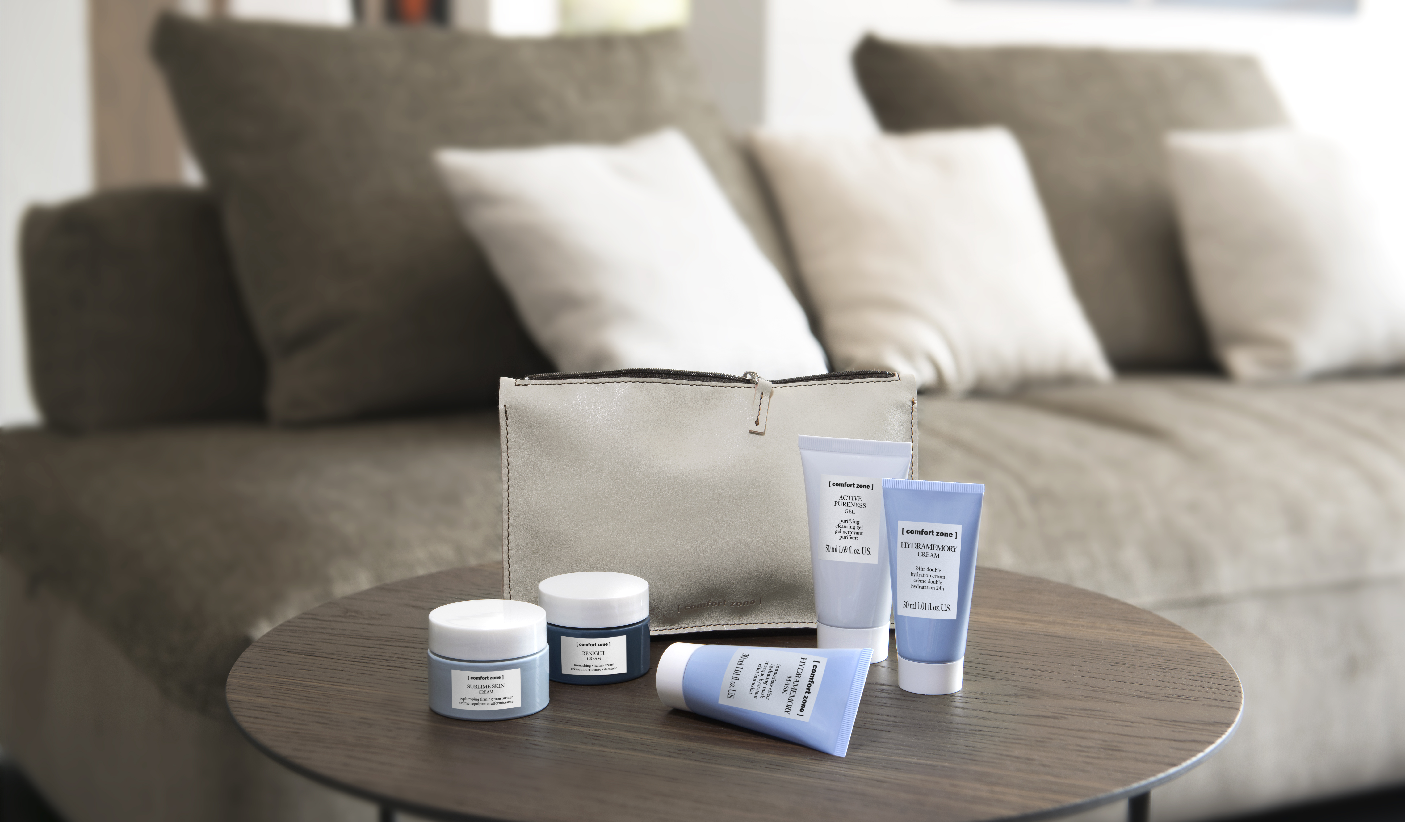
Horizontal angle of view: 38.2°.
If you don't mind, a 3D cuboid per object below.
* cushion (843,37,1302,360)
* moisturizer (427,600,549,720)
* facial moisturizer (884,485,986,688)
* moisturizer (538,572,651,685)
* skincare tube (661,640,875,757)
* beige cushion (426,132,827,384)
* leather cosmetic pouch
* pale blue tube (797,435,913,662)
[{"bbox_3d":[0.621,-0.310,3.000,0.770,0.530,0.190,-4,-21,-29],"label":"cushion"},{"bbox_3d":[-0.097,0.112,0.923,0.055,0.041,0.055,-1,9,-4],"label":"moisturizer"},{"bbox_3d":[0.107,0.081,0.946,0.048,0.097,0.030,3,9,16],"label":"facial moisturizer"},{"bbox_3d":[-0.052,0.104,0.976,0.055,0.041,0.055,0,9,-3],"label":"moisturizer"},{"bbox_3d":[0.028,0.121,0.886,0.097,0.048,0.030,3,-22,37],"label":"skincare tube"},{"bbox_3d":[-0.087,-0.193,2.650,0.420,0.420,0.150,-10,-26,-41],"label":"beige cushion"},{"bbox_3d":[0.003,0.045,1.048,0.213,0.135,0.040,0,9,-2],"label":"leather cosmetic pouch"},{"bbox_3d":[0.075,0.067,0.999,0.058,0.107,0.035,4,10,22],"label":"pale blue tube"}]

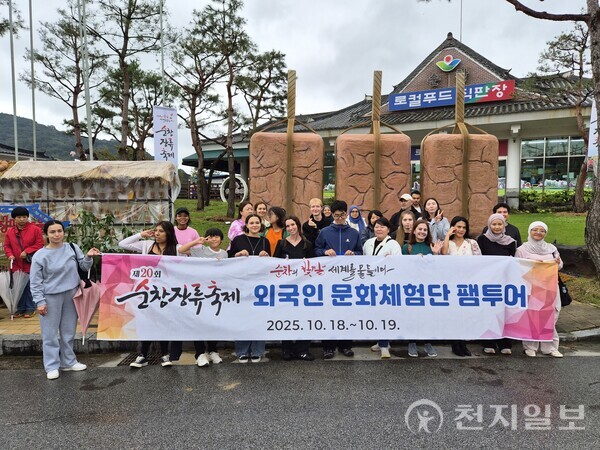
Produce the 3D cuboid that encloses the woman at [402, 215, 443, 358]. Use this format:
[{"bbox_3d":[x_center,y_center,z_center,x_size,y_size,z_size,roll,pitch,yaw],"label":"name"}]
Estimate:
[{"bbox_3d":[1.380,0.716,4.530,0.480,1.570,0.400,0,3,12],"label":"woman"}]

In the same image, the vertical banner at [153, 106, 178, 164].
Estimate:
[{"bbox_3d":[-3.529,-2.182,10.500,0.640,1.850,0.060,-2,4,-30],"label":"vertical banner"}]

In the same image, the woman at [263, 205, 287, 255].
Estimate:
[{"bbox_3d":[-0.348,0.538,5.445,0.440,1.580,0.330,1,4,20],"label":"woman"}]

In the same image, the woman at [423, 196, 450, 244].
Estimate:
[{"bbox_3d":[1.986,0.412,5.800,0.480,1.620,0.360,0,3,14],"label":"woman"}]

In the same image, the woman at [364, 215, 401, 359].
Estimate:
[{"bbox_3d":[0.941,0.703,4.550,0.470,1.600,0.380,1,3,18],"label":"woman"}]

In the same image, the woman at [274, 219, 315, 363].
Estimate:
[{"bbox_3d":[-0.063,0.713,4.550,0.470,1.620,0.380,0,3,-2],"label":"woman"}]

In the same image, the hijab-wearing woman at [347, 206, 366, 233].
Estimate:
[{"bbox_3d":[0.913,0.463,6.442,0.450,1.570,0.320,0,4,3],"label":"hijab-wearing woman"}]

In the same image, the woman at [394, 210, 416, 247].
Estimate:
[{"bbox_3d":[1.376,0.601,5.200,0.450,1.580,0.360,0,3,12],"label":"woman"}]

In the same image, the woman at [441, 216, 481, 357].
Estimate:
[{"bbox_3d":[1.862,0.719,4.624,0.460,1.625,0.350,1,4,8],"label":"woman"}]

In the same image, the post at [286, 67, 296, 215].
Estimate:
[{"bbox_3d":[-0.194,-1.680,9.112,0.230,3.622,0.200,0,4,-3],"label":"post"}]

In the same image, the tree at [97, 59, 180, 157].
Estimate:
[{"bbox_3d":[-7.203,-4.011,17.783,3.300,6.455,3.200,0,4,0],"label":"tree"}]

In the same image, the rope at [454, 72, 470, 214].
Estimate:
[{"bbox_3d":[3.953,-1.771,9.700,0.380,3.900,0.450,0,3,6],"label":"rope"}]

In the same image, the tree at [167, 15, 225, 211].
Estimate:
[{"bbox_3d":[-4.062,-4.336,15.800,2.400,7.800,2.300,-1,3,-11],"label":"tree"}]

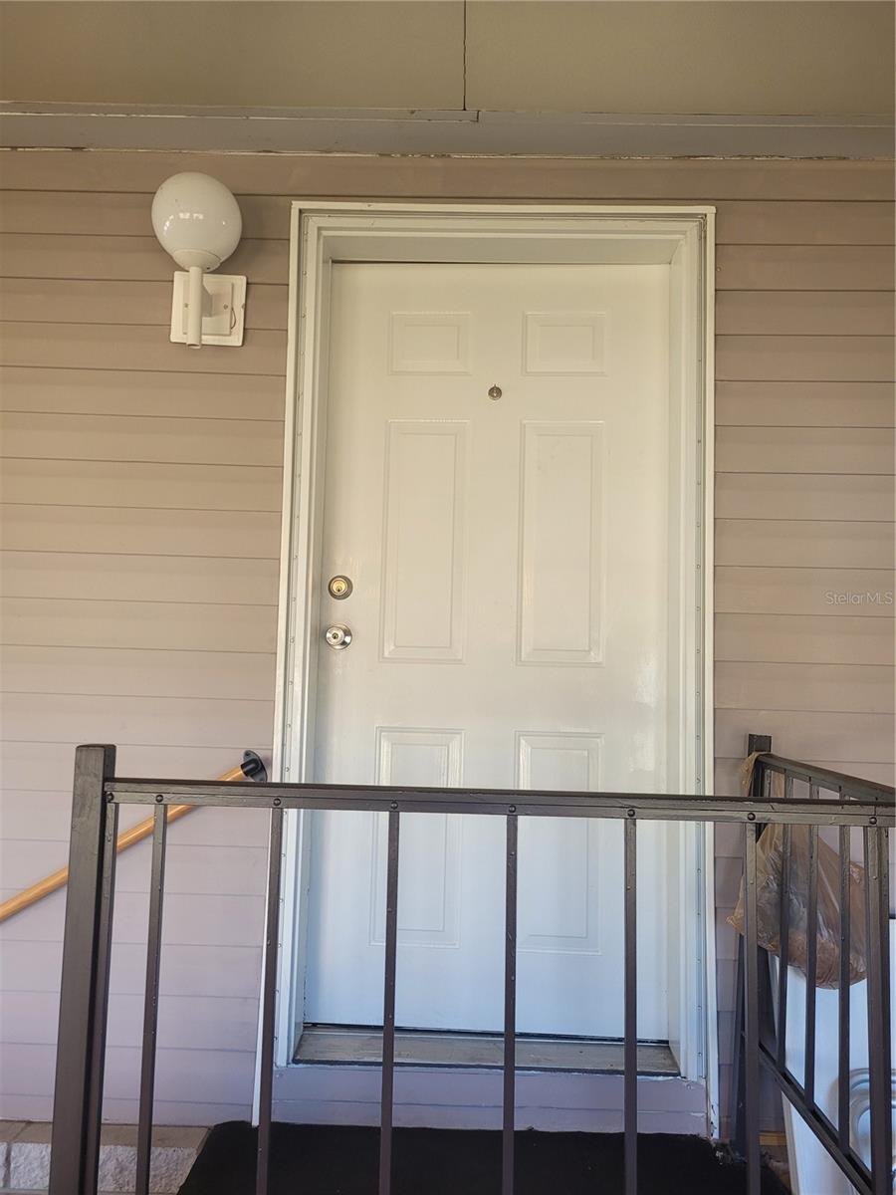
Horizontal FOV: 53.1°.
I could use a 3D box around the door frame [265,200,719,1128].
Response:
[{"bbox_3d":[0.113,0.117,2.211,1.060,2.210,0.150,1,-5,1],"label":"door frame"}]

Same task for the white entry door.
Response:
[{"bbox_3d":[0.113,0.090,2.280,0.895,1.945,0.045,1,-5,1],"label":"white entry door"}]

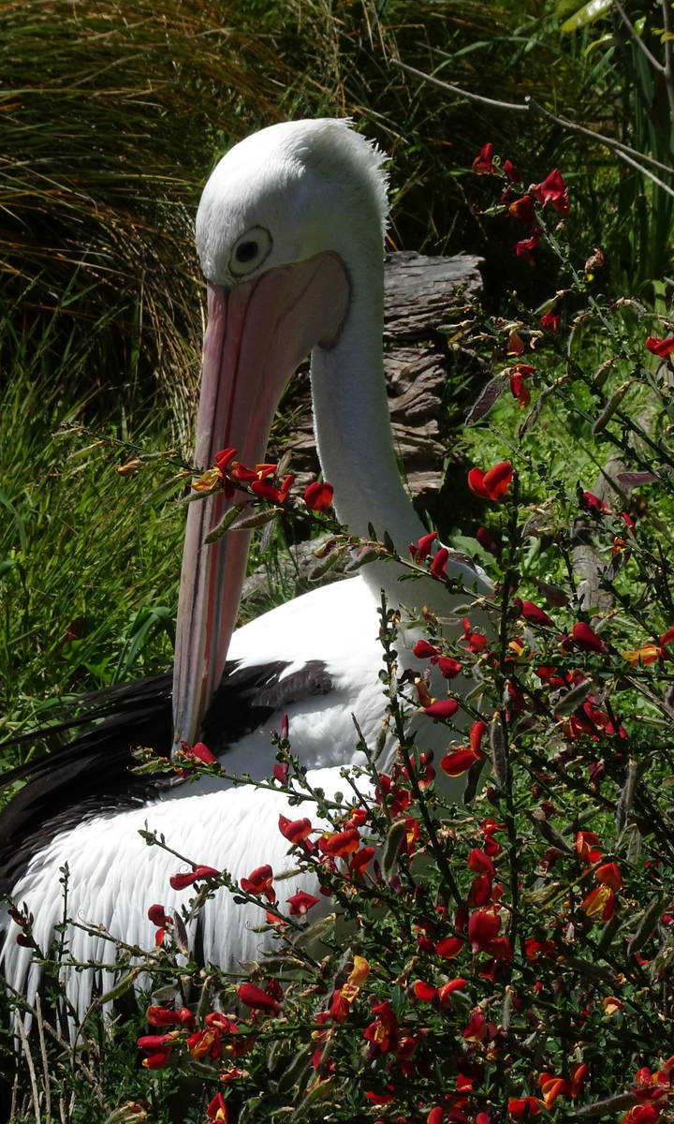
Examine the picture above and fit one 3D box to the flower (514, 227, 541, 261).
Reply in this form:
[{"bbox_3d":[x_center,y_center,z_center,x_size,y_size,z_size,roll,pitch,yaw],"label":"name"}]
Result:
[{"bbox_3d":[0.133,-0.220,2.400,0.018,0.023,0.019,10,19,30],"label":"flower"}]

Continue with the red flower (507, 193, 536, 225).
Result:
[{"bbox_3d":[0.134,-0.255,2.500,0.022,0.024,0.021,-9,19,-26],"label":"red flower"}]

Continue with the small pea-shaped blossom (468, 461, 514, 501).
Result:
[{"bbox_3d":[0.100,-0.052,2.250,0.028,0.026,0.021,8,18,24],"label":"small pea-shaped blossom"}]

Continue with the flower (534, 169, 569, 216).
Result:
[{"bbox_3d":[0.148,-0.257,2.400,0.023,0.031,0.019,4,17,14],"label":"flower"}]

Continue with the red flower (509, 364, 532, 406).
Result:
[{"bbox_3d":[0.128,-0.123,2.420,0.015,0.029,0.020,-12,21,-35],"label":"red flower"}]

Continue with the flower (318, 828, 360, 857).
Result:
[{"bbox_3d":[0.002,0.182,2.250,0.026,0.019,0.021,7,18,22],"label":"flower"}]

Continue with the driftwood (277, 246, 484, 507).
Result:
[{"bbox_3d":[0.053,-0.229,4.380,0.281,0.317,0.300,-3,17,-11],"label":"driftwood"}]

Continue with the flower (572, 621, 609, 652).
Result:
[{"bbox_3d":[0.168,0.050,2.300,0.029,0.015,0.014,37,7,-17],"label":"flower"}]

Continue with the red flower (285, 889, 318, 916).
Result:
[{"bbox_3d":[-0.024,0.238,2.420,0.023,0.018,0.024,0,17,0],"label":"red flower"}]

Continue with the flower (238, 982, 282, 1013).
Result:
[{"bbox_3d":[-0.049,0.276,2.200,0.030,0.015,0.013,24,11,-15],"label":"flower"}]

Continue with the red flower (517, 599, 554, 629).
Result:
[{"bbox_3d":[0.132,0.034,2.300,0.029,0.015,0.013,32,8,-18],"label":"red flower"}]

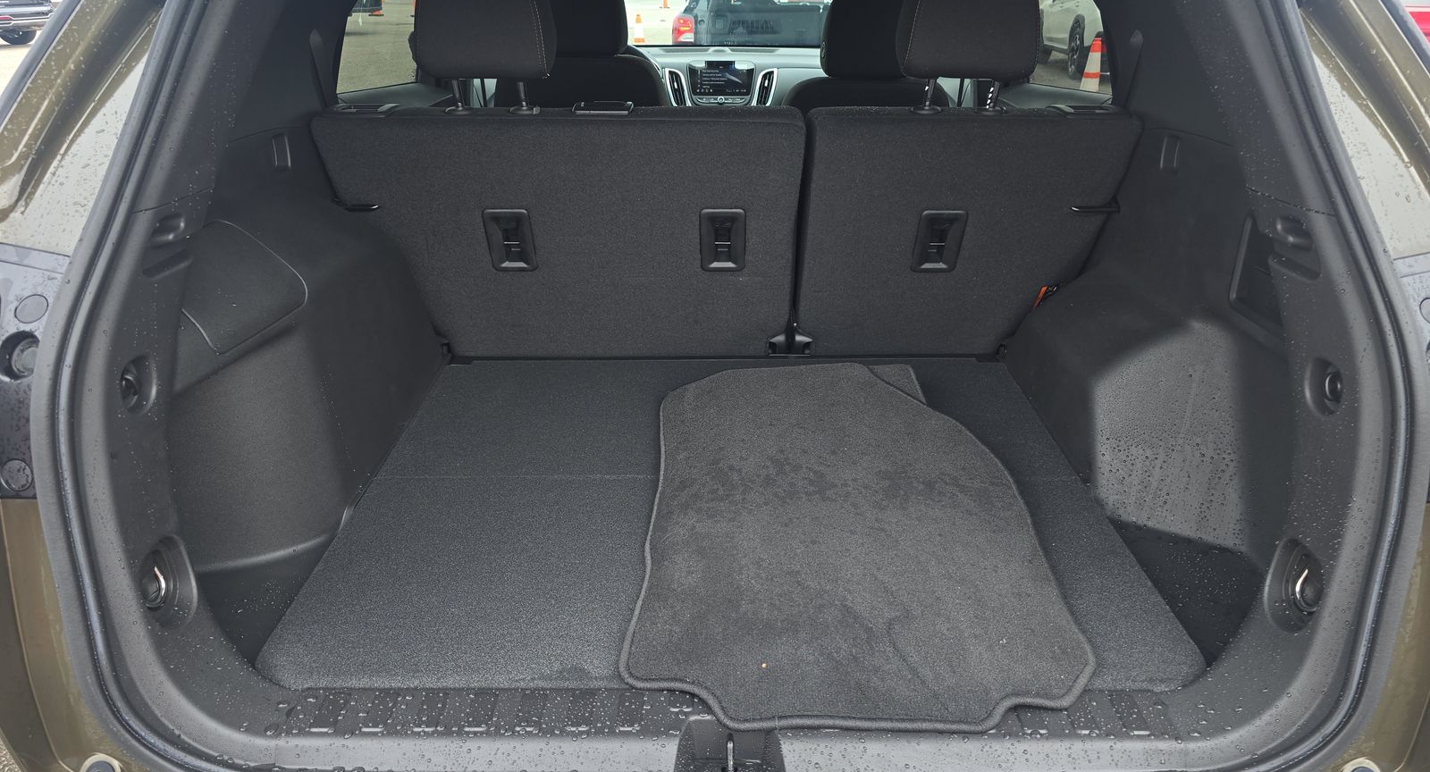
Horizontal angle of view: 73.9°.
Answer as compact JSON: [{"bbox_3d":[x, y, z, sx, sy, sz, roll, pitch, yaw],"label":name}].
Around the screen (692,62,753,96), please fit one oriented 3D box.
[{"bbox_3d":[0.026,-1.035,3.200,0.207,0.115,0.020,0,40,0],"label":"screen"}]

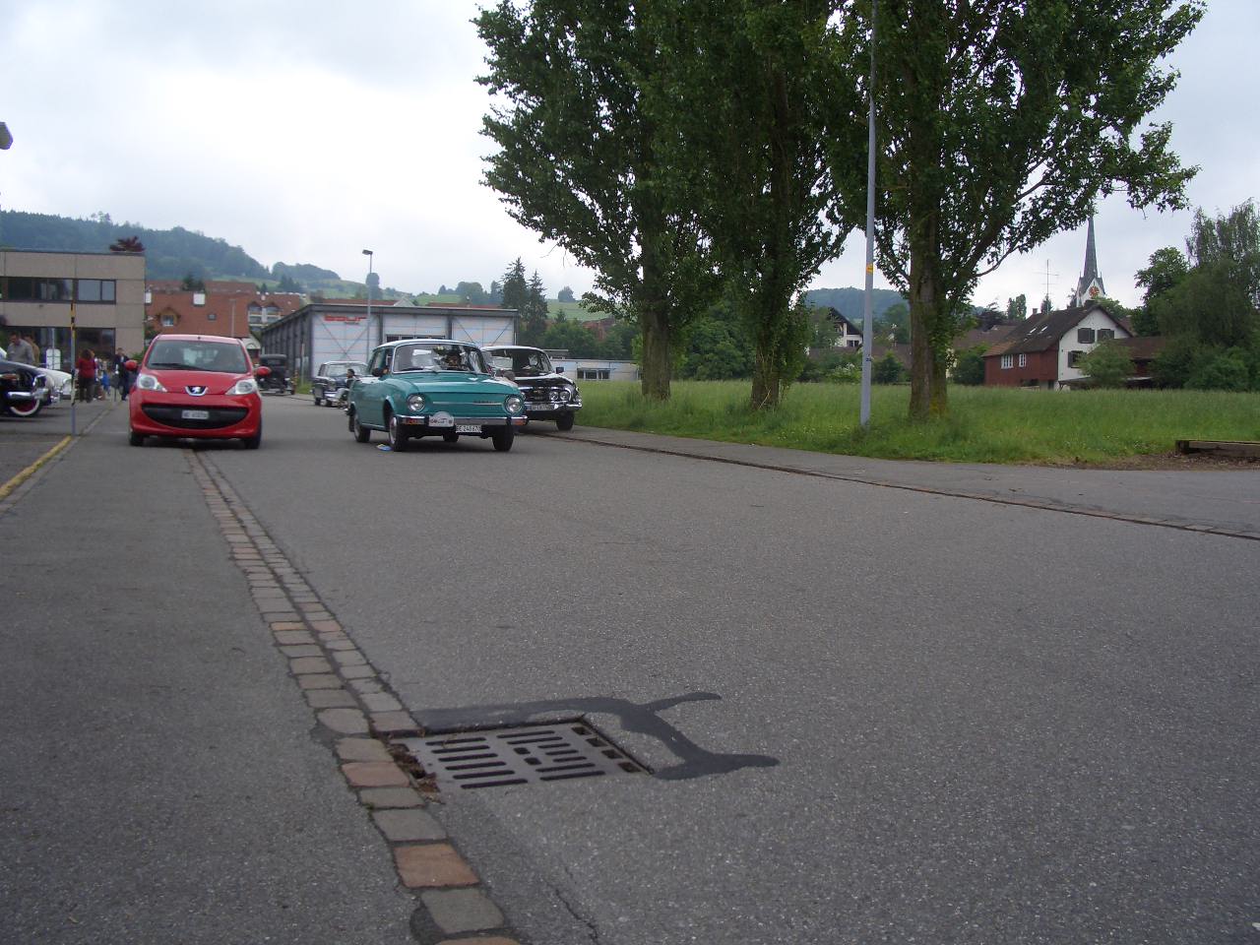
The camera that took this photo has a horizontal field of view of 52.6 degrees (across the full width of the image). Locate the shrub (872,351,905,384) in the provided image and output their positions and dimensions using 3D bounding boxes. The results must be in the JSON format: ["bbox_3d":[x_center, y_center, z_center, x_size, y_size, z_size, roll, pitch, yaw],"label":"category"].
[{"bbox_3d":[18.660,-7.471,92.000,2.300,2.600,2.200,2,4,12],"label":"shrub"}]

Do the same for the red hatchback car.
[{"bbox_3d":[-5.840,-1.135,17.280,1.630,1.465,3.430,0,4,-16],"label":"red hatchback car"}]

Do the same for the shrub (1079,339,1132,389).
[{"bbox_3d":[36.612,-8.179,98.000,4.100,4.200,4.000,3,4,20],"label":"shrub"}]

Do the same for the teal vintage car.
[{"bbox_3d":[-2.667,-1.044,16.672,1.620,1.390,4.150,-1,4,-21],"label":"teal vintage car"}]

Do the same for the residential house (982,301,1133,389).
[{"bbox_3d":[41.768,-12.100,123.614,9.200,8.300,11.500,0,4,-20],"label":"residential house"}]

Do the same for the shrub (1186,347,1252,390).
[{"bbox_3d":[39.374,-6.746,85.000,4.400,3.300,3.800,3,5,25],"label":"shrub"}]

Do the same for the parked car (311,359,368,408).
[{"bbox_3d":[-9.619,-3.007,43.000,1.750,1.480,4.600,0,4,-20],"label":"parked car"}]

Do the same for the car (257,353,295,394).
[{"bbox_3d":[-16.313,-4.498,58.500,1.680,1.800,4.100,0,4,-18],"label":"car"}]

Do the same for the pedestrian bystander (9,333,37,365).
[{"bbox_3d":[-13.132,-2.178,27.500,0.520,1.710,0.400,4,5,34],"label":"pedestrian bystander"}]

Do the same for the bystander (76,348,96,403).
[{"bbox_3d":[-16.009,-2.840,37.500,0.560,1.580,0.360,0,4,-14],"label":"bystander"}]

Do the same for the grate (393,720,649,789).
[{"bbox_3d":[-0.267,0.690,3.030,0.500,0.040,0.479,-1,4,-22],"label":"grate"}]

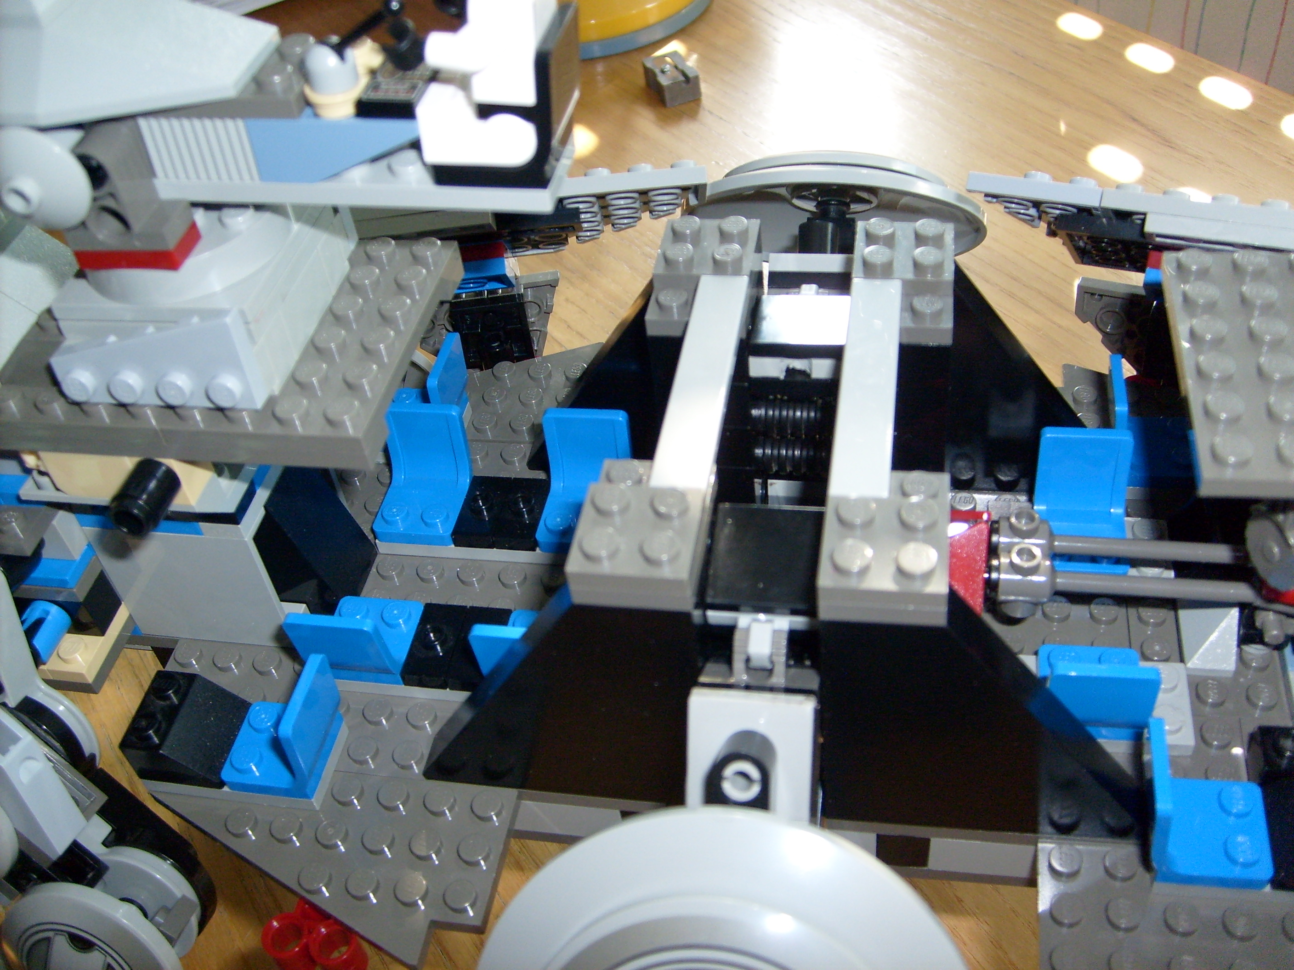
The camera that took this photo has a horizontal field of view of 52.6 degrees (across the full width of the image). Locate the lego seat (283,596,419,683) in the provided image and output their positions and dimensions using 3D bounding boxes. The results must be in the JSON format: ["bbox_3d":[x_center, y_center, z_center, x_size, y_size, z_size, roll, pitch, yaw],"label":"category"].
[{"bbox_3d":[-0.049,0.023,0.221,0.016,0.018,0.019,3,45,12],"label":"lego seat"}]

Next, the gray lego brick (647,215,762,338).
[{"bbox_3d":[0.009,-0.035,0.216,0.016,0.008,0.024,3,45,12],"label":"gray lego brick"}]

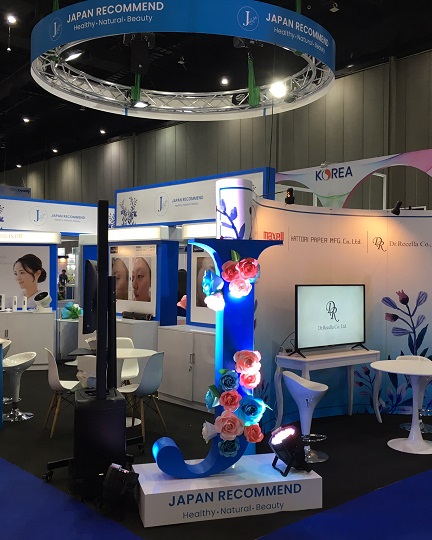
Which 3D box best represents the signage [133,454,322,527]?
[{"bbox_3d":[0.063,1.502,4.189,1.205,0.204,0.578,0,0,-15],"label":"signage"}]

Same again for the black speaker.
[{"bbox_3d":[-0.865,1.277,4.515,0.360,0.690,0.460,1,0,-13],"label":"black speaker"}]

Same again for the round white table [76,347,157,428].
[{"bbox_3d":[-1.045,1.234,6.362,0.865,0.725,0.865,0,0,0],"label":"round white table"}]

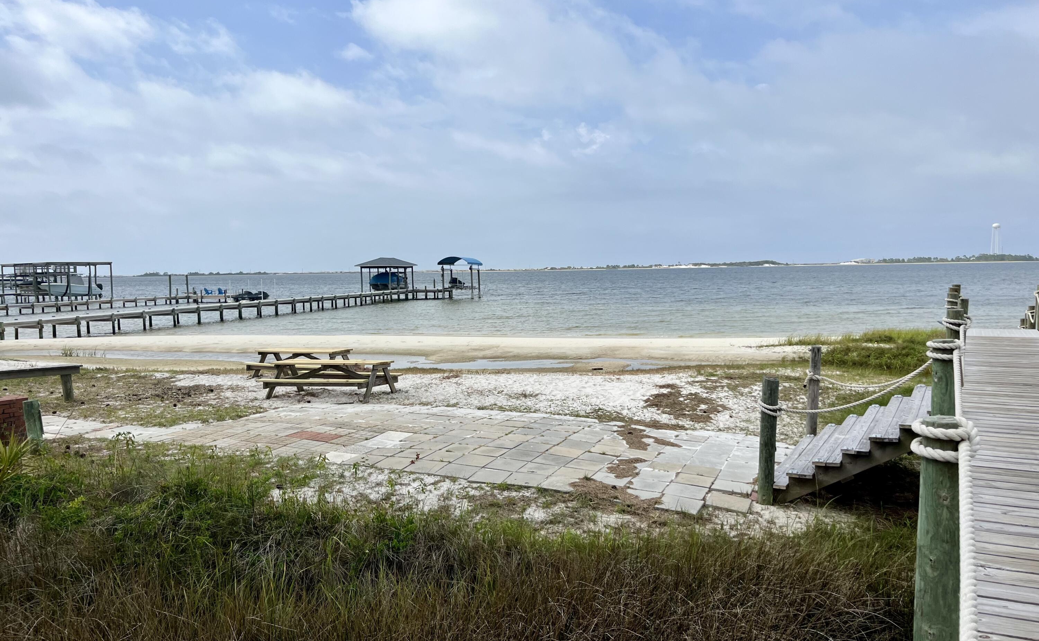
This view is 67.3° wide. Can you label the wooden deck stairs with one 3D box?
[{"bbox_3d":[4.306,1.379,9.591,1.958,1.115,2.882,1,4,30],"label":"wooden deck stairs"}]

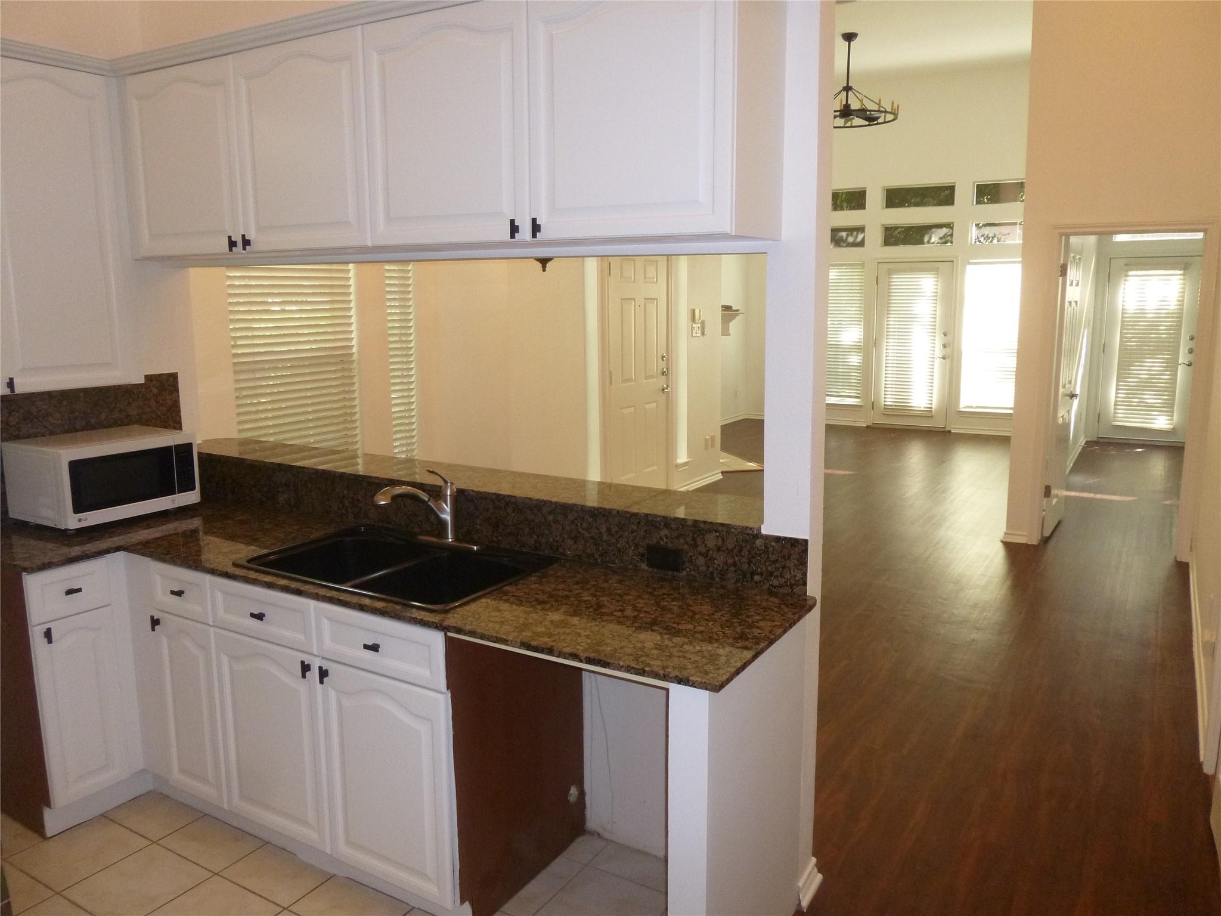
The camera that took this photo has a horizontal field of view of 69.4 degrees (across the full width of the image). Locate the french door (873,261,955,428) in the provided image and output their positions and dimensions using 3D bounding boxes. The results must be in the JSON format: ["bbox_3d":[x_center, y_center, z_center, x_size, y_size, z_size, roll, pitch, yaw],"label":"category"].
[{"bbox_3d":[3.852,-1.427,11.238,0.920,2.050,0.050,5,12,31],"label":"french door"}]

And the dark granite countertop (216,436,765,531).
[{"bbox_3d":[-0.589,0.070,3.089,2.550,0.030,0.360,5,12,31],"label":"dark granite countertop"}]

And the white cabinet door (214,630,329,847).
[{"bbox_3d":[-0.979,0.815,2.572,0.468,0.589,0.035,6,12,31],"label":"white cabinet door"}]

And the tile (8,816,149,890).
[{"bbox_3d":[-1.650,1.230,2.752,0.305,0.010,0.305,5,12,31],"label":"tile"}]

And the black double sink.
[{"bbox_3d":[-0.628,0.403,2.609,0.840,0.200,0.530,5,12,31],"label":"black double sink"}]

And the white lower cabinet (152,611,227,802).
[{"bbox_3d":[-1.328,0.789,2.801,0.305,0.590,0.025,5,12,31],"label":"white lower cabinet"}]

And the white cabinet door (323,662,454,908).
[{"bbox_3d":[-0.594,0.857,2.357,0.455,0.590,0.025,5,12,31],"label":"white cabinet door"}]

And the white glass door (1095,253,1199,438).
[{"bbox_3d":[6.052,-1.208,9.876,0.920,2.050,0.050,5,12,31],"label":"white glass door"}]

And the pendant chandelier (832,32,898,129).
[{"bbox_3d":[2.310,-3.696,8.575,0.950,0.800,0.950,5,12,31],"label":"pendant chandelier"}]

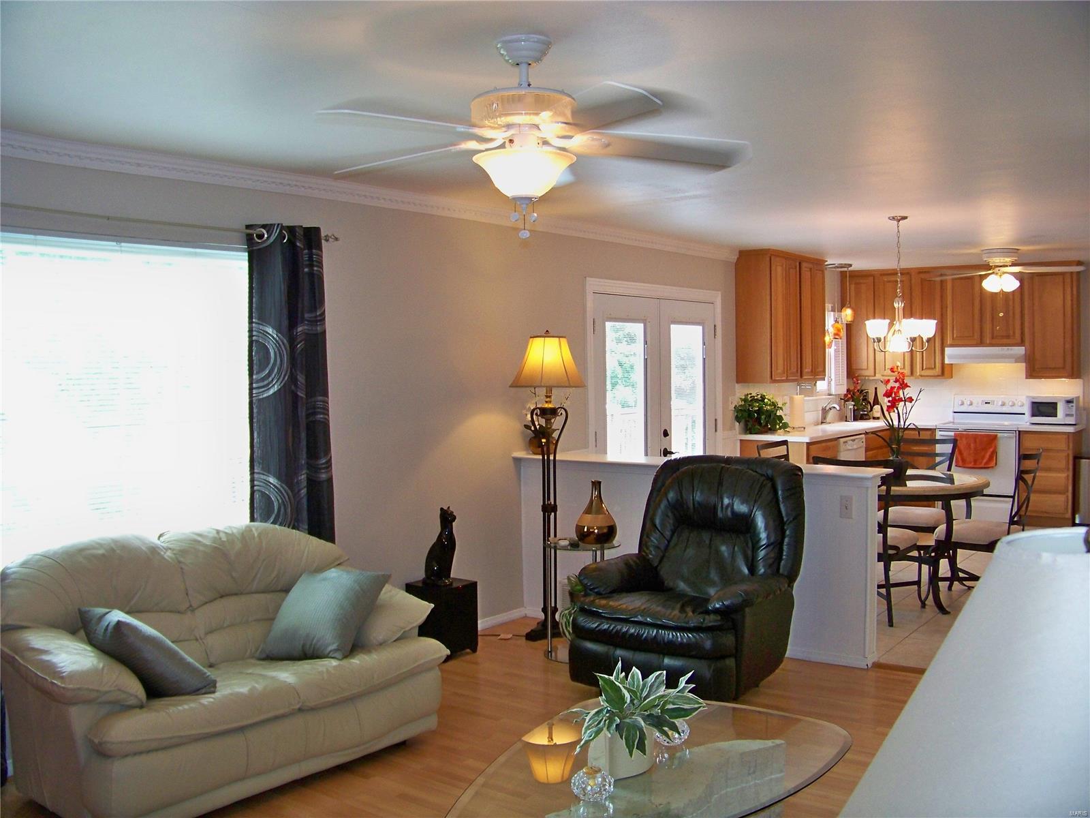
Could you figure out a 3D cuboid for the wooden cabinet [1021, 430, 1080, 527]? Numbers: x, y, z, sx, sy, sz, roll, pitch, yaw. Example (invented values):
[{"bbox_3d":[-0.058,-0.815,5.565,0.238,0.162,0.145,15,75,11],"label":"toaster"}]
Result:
[{"bbox_3d":[4.545,0.593,9.306,0.470,0.890,0.600,1,3,38],"label":"wooden cabinet"}]

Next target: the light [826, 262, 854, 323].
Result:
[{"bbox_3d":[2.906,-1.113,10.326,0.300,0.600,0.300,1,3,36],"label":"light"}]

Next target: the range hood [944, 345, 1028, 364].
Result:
[{"bbox_3d":[4.131,-0.501,9.742,0.740,0.155,0.460,1,4,35],"label":"range hood"}]

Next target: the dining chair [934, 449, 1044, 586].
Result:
[{"bbox_3d":[2.655,0.711,6.266,0.580,0.950,0.490,1,3,38],"label":"dining chair"}]

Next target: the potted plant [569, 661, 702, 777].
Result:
[{"bbox_3d":[0.261,0.880,2.994,0.385,0.310,0.360,-1,3,5],"label":"potted plant"}]

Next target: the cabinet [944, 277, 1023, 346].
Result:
[{"bbox_3d":[4.472,-0.994,10.465,0.760,0.750,0.320,1,3,36],"label":"cabinet"}]

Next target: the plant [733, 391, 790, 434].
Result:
[{"bbox_3d":[1.922,0.050,9.037,0.440,0.360,0.420,1,4,35],"label":"plant"}]

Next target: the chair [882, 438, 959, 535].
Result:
[{"bbox_3d":[2.722,0.726,7.667,0.520,1.000,0.600,1,3,36],"label":"chair"}]

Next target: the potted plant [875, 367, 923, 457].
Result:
[{"bbox_3d":[2.483,0.022,7.291,0.340,0.678,0.300,1,3,36],"label":"potted plant"}]

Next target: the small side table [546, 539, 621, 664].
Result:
[{"bbox_3d":[0.201,1.001,5.454,0.400,0.610,0.400,-1,3,0],"label":"small side table"}]

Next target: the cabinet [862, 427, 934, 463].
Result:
[{"bbox_3d":[3.474,0.593,10.031,0.680,0.870,0.620,1,4,35],"label":"cabinet"}]

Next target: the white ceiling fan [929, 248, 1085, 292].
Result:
[{"bbox_3d":[3.968,-1.180,8.920,1.240,0.370,1.270,0,3,24],"label":"white ceiling fan"}]

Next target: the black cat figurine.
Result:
[{"bbox_3d":[-0.550,0.704,5.403,0.160,0.405,0.110,1,3,33],"label":"black cat figurine"}]

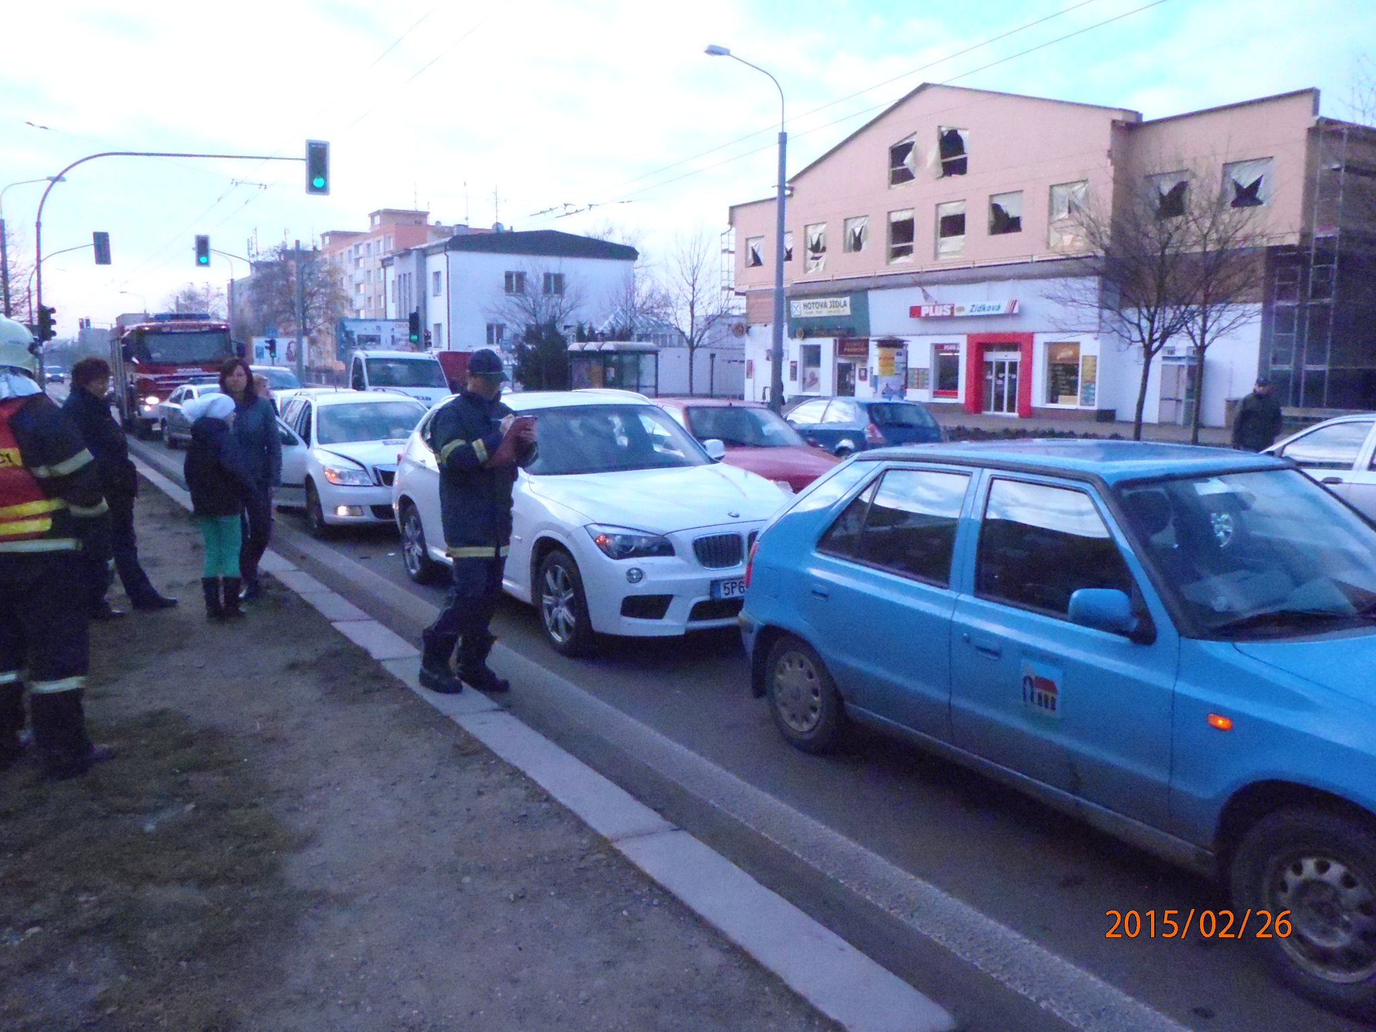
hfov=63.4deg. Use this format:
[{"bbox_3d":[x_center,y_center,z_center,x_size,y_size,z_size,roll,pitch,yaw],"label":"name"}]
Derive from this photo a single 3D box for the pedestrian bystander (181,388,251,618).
[{"bbox_3d":[-3.170,-0.078,7.433,0.430,1.470,0.340,6,9,37],"label":"pedestrian bystander"}]

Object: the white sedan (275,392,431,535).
[{"bbox_3d":[-3.886,-0.739,13.307,1.800,1.470,4.550,-4,8,-30],"label":"white sedan"}]

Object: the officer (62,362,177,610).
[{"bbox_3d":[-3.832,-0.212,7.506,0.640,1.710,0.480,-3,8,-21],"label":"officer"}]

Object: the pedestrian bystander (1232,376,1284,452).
[{"bbox_3d":[8.008,-1.088,15.689,0.640,1.720,0.360,5,9,31],"label":"pedestrian bystander"}]

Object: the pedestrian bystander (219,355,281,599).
[{"bbox_3d":[-3.228,-0.288,8.085,0.520,1.690,0.420,-1,7,-12],"label":"pedestrian bystander"}]

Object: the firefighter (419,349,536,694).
[{"bbox_3d":[-1.115,0.005,5.809,0.560,1.760,0.560,5,9,34],"label":"firefighter"}]

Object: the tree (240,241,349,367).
[{"bbox_3d":[-32.684,-16.488,92.768,9.200,12.170,9.200,-4,8,-30],"label":"tree"}]

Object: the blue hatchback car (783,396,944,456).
[{"bbox_3d":[2.676,-1.388,19.441,1.680,1.430,3.980,-4,8,-29],"label":"blue hatchback car"}]

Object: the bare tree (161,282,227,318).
[{"bbox_3d":[-49.622,-18.291,112.666,7.000,10.560,7.000,-4,8,-30],"label":"bare tree"}]

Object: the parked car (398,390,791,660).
[{"bbox_3d":[-0.799,-0.108,8.517,1.830,1.550,4.460,-4,9,-32],"label":"parked car"}]

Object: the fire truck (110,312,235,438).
[{"bbox_3d":[-15.531,-4.204,33.197,2.500,3.200,8.000,-4,8,-30],"label":"fire truck"}]

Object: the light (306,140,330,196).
[{"bbox_3d":[-9.075,-8.543,27.300,0.580,1.340,0.350,-3,8,-25],"label":"light"}]

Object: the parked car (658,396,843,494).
[{"bbox_3d":[0.216,-0.584,12.563,1.670,1.430,3.950,-4,9,-31],"label":"parked car"}]

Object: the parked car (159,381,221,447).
[{"bbox_3d":[-10.765,-2.340,25.622,1.780,1.460,4.500,-5,9,-37],"label":"parked car"}]

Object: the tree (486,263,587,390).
[{"bbox_3d":[-7.534,-9.024,55.443,4.900,7.030,4.900,0,7,0],"label":"tree"}]

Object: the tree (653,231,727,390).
[{"bbox_3d":[0.107,-9.455,53.532,3.500,8.440,3.500,0,7,0],"label":"tree"}]

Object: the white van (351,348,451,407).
[{"bbox_3d":[-6.430,-2.394,23.536,2.020,2.160,5.300,-4,9,-31],"label":"white van"}]

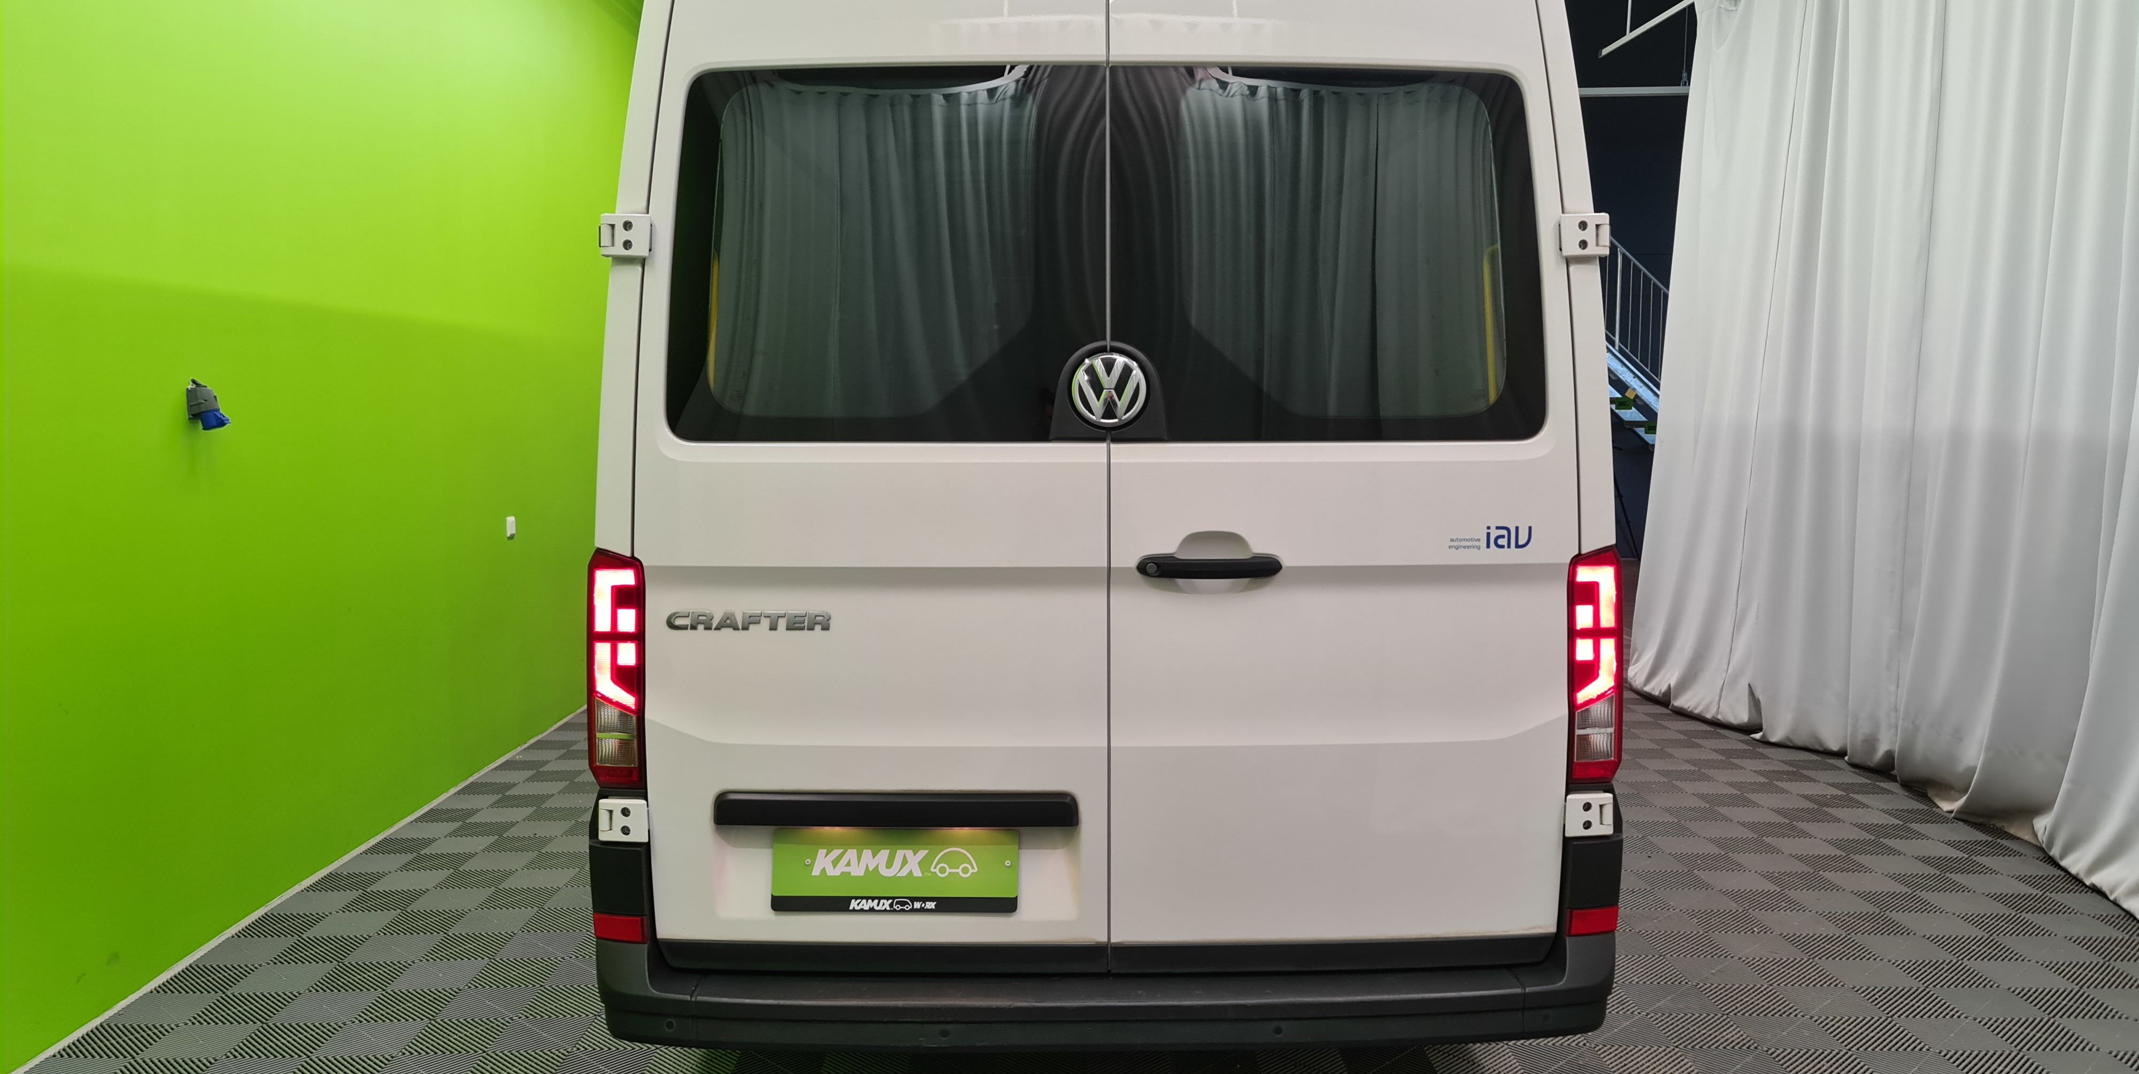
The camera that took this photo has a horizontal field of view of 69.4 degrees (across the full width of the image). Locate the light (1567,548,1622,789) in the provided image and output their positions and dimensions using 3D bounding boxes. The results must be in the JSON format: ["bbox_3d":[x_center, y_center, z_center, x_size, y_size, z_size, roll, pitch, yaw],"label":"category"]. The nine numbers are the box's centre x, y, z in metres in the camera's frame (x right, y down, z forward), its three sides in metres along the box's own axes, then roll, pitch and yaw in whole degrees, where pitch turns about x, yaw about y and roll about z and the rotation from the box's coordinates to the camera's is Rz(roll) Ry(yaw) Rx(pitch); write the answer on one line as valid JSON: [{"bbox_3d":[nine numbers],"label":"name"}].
[{"bbox_3d":[0.965,0.244,2.864,0.117,0.439,0.150,0,5,0],"label":"light"}]

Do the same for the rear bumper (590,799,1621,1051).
[{"bbox_3d":[0.065,0.697,2.855,1.910,0.397,0.340,0,5,0],"label":"rear bumper"}]

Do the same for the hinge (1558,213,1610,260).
[{"bbox_3d":[0.919,-0.530,2.749,0.093,0.083,0.075,0,5,0],"label":"hinge"}]

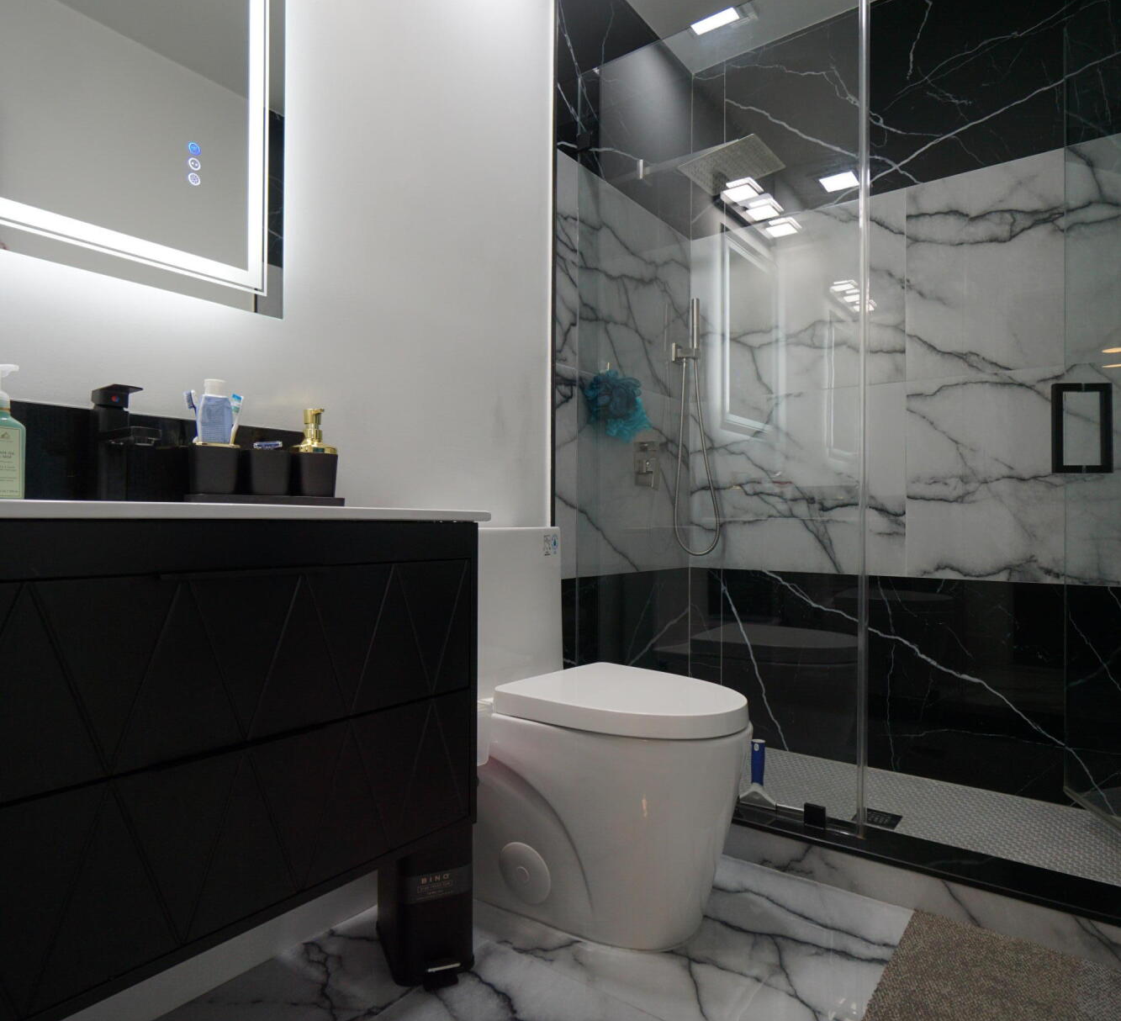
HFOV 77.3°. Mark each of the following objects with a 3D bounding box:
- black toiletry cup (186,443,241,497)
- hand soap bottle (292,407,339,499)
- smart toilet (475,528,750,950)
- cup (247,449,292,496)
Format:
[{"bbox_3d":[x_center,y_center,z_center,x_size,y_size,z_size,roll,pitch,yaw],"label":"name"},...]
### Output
[{"bbox_3d":[-0.556,-0.063,1.122,0.067,0.079,0.067,1,-1,-39],"label":"black toiletry cup"},{"bbox_3d":[-0.429,-0.100,1.224,0.067,0.159,0.070,2,-1,-45],"label":"hand soap bottle"},{"bbox_3d":[0.085,0.436,1.516,0.680,0.785,0.392,0,-1,38],"label":"smart toilet"},{"bbox_3d":[-0.492,-0.061,1.173,0.067,0.078,0.067,1,-1,-39],"label":"cup"}]

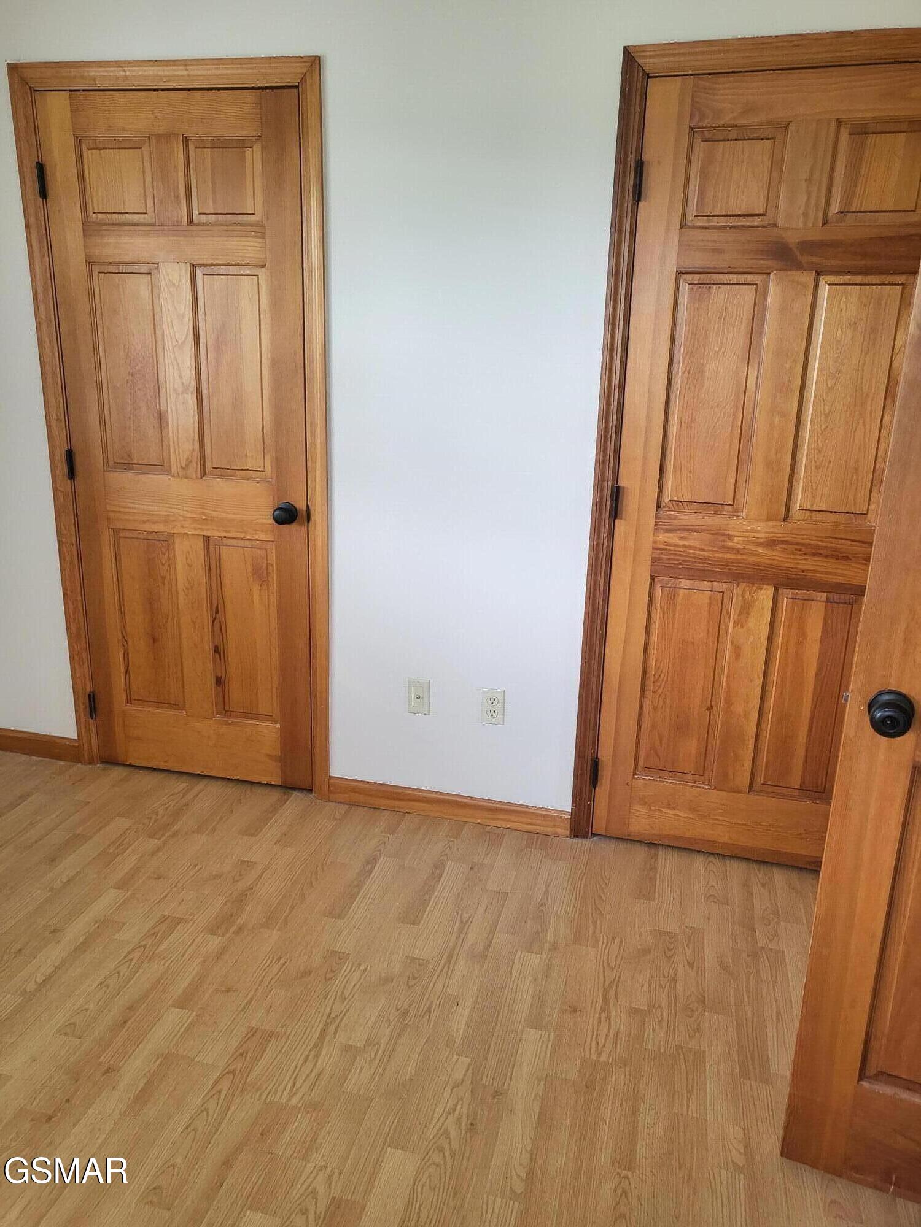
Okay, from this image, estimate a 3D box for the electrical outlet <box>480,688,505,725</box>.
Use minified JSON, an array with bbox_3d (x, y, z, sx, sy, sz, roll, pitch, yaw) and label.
[{"bbox_3d":[0.096,0.279,2.736,0.070,0.114,0.007,6,18,13],"label":"electrical outlet"}]

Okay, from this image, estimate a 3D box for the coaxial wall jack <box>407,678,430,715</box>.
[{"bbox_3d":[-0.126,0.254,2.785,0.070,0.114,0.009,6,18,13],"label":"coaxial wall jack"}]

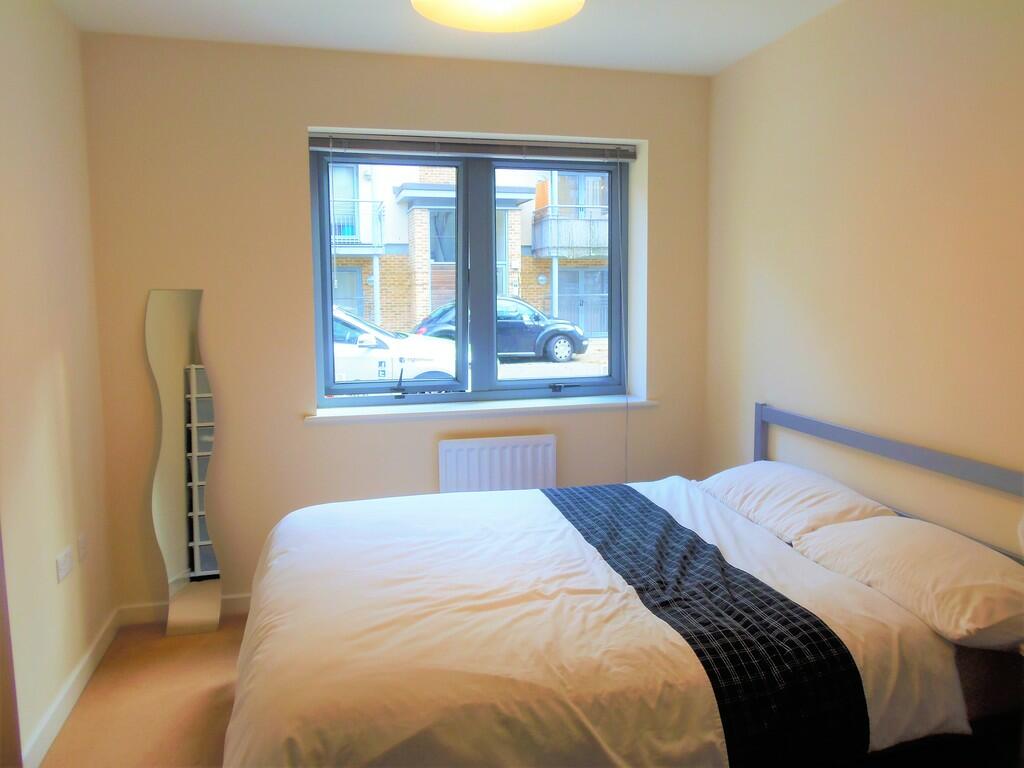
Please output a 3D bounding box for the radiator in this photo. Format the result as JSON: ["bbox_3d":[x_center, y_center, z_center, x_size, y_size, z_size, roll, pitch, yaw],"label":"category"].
[{"bbox_3d":[-0.066,0.545,3.289,0.535,0.600,0.090,-2,7,-14],"label":"radiator"}]

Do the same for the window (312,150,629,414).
[{"bbox_3d":[-0.161,-0.516,3.440,1.540,1.200,0.070,-2,7,-14],"label":"window"}]

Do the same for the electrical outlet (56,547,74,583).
[{"bbox_3d":[-1.528,0.614,2.429,0.012,0.087,0.147,-2,7,-14],"label":"electrical outlet"}]

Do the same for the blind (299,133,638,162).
[{"bbox_3d":[-0.142,-1.081,3.266,1.530,0.075,0.050,-2,7,-14],"label":"blind"}]

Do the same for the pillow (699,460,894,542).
[{"bbox_3d":[0.964,0.395,2.614,0.400,0.155,0.720,-2,7,-14],"label":"pillow"}]

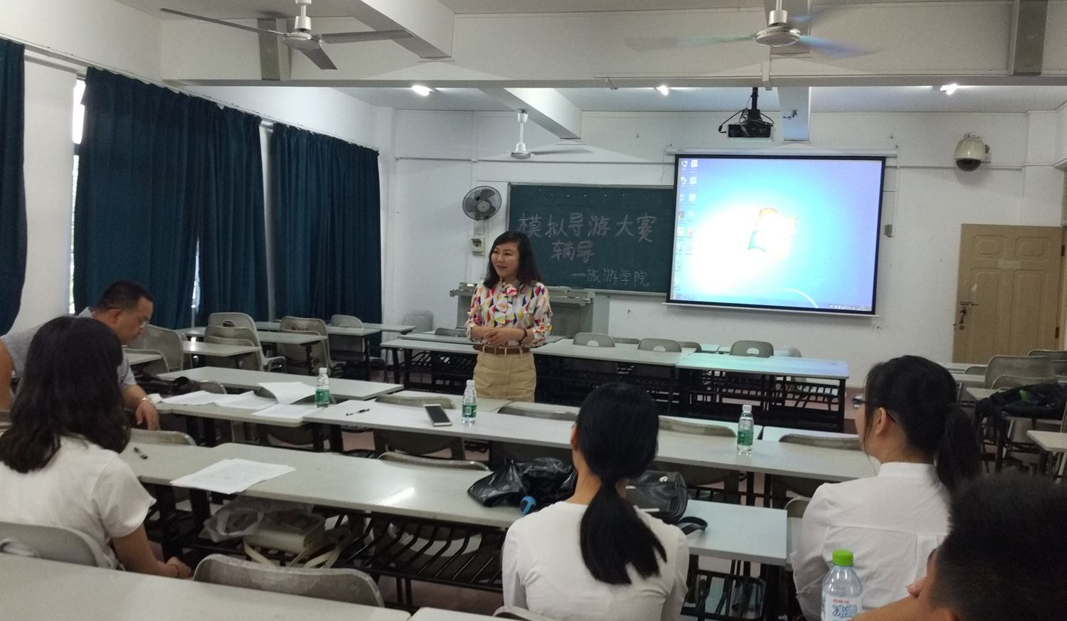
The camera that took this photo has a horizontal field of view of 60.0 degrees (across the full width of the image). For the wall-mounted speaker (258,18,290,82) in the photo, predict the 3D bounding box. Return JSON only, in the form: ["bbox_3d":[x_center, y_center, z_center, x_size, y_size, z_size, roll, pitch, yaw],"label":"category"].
[{"bbox_3d":[-1.746,-1.737,6.216,0.150,0.410,0.150,4,4,14],"label":"wall-mounted speaker"}]

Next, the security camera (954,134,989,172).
[{"bbox_3d":[4.279,-1.536,9.062,0.300,0.372,0.400,4,4,15],"label":"security camera"}]

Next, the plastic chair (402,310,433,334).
[{"bbox_3d":[-1.222,0.428,8.954,0.430,0.800,0.500,3,4,15],"label":"plastic chair"}]

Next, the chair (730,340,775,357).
[{"bbox_3d":[1.870,0.646,7.986,0.440,0.800,0.500,4,4,14],"label":"chair"}]

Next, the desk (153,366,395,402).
[{"bbox_3d":[-1.311,0.731,4.739,1.190,0.750,0.440,4,4,15],"label":"desk"}]

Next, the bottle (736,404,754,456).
[{"bbox_3d":[0.796,0.444,3.460,0.057,0.183,0.057,4,4,15],"label":"bottle"}]

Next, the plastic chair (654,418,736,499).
[{"bbox_3d":[0.642,0.826,3.943,0.430,0.800,0.500,3,4,15],"label":"plastic chair"}]

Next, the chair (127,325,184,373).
[{"bbox_3d":[-2.185,0.477,5.695,0.450,0.790,0.490,4,4,21],"label":"chair"}]

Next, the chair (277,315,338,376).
[{"bbox_3d":[-1.654,0.444,7.153,0.430,0.800,0.500,3,4,15],"label":"chair"}]

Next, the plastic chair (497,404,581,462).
[{"bbox_3d":[0.073,0.823,4.548,0.440,0.800,0.500,4,4,14],"label":"plastic chair"}]

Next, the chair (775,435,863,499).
[{"bbox_3d":[1.194,0.861,3.768,0.430,0.800,0.500,3,4,15],"label":"chair"}]

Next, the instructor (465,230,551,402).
[{"bbox_3d":[-0.142,0.360,4.965,0.470,1.567,0.330,3,4,0],"label":"instructor"}]

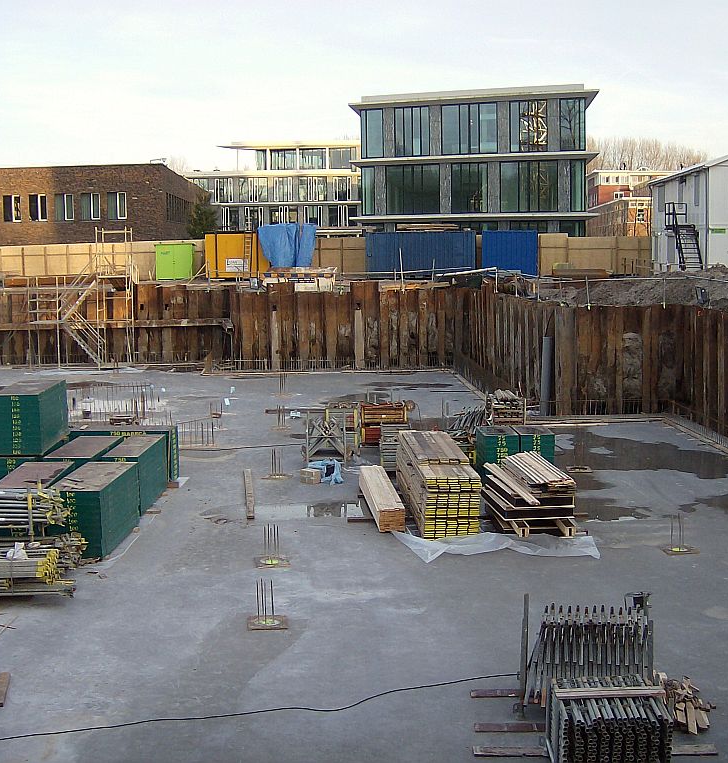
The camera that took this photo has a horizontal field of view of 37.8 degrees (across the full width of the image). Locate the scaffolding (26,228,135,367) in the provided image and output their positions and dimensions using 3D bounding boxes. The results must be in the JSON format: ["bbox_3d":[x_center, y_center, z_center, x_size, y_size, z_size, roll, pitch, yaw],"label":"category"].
[{"bbox_3d":[-12.944,-3.834,49.071,4.550,6.300,1.400,-1,7,1],"label":"scaffolding"}]

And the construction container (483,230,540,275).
[{"bbox_3d":[8.095,-7.096,59.300,3.000,2.580,2.450,0,8,3],"label":"construction container"}]

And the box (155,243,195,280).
[{"bbox_3d":[-10.640,-6.717,59.800,2.100,2.100,1.100,-1,8,0],"label":"box"}]

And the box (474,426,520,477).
[{"bbox_3d":[2.953,1.791,23.524,0.770,1.420,1.250,-1,7,0],"label":"box"}]

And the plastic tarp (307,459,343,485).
[{"bbox_3d":[-0.928,2.175,25.205,0.800,0.380,0.750,-1,7,0],"label":"plastic tarp"}]

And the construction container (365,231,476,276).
[{"bbox_3d":[2.996,-6.947,58.113,6.060,2.500,2.440,-1,7,0],"label":"construction container"}]

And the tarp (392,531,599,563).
[{"bbox_3d":[2.469,3.183,20.641,3.950,0.200,2.000,-1,8,-2],"label":"tarp"}]

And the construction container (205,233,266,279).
[{"bbox_3d":[-7.224,-7.139,60.200,2.900,2.550,2.800,0,8,4],"label":"construction container"}]

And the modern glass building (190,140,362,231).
[{"bbox_3d":[-9.856,-20.692,127.409,21.000,14.000,14.000,-1,7,0],"label":"modern glass building"}]

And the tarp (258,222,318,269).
[{"bbox_3d":[-4.241,-7.553,58.900,3.100,2.500,1.800,-1,8,2],"label":"tarp"}]

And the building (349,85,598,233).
[{"bbox_3d":[7.716,-12.467,69.375,14.700,10.900,14.000,0,7,11],"label":"building"}]

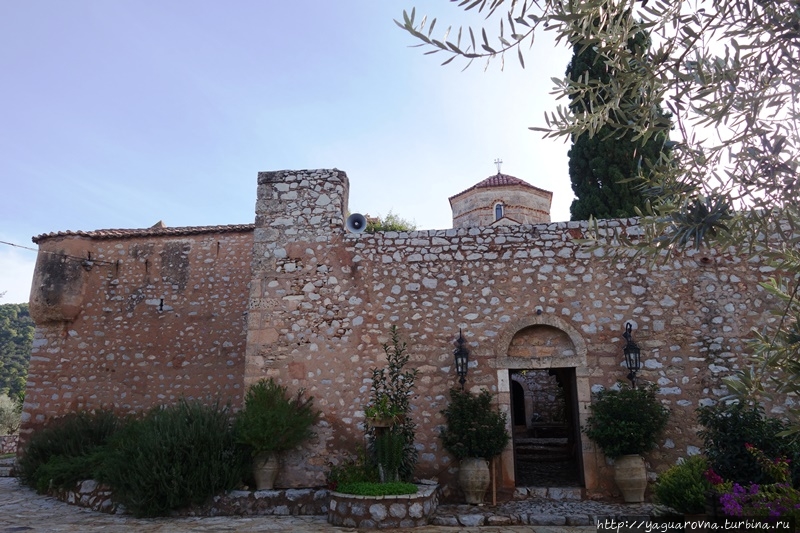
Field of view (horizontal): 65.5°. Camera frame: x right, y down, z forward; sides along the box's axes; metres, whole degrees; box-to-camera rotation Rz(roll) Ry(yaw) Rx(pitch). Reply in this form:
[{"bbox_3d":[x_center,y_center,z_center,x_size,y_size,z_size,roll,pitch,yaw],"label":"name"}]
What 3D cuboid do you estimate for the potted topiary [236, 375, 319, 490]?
[{"bbox_3d":[-2.142,2.959,11.019,1.420,1.864,1.300,-2,-15,6],"label":"potted topiary"}]

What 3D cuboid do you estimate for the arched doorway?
[{"bbox_3d":[2.565,2.468,11.399,1.750,3.078,0.500,-2,-15,6],"label":"arched doorway"}]

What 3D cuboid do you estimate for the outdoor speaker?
[{"bbox_3d":[-0.876,-0.863,12.605,0.371,0.369,0.380,-1,-6,2],"label":"outdoor speaker"}]

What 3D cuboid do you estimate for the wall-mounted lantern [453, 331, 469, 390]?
[{"bbox_3d":[1.118,1.706,11.399,0.280,1.088,0.330,-2,-15,6],"label":"wall-mounted lantern"}]

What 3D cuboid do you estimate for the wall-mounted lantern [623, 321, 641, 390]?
[{"bbox_3d":[4.122,1.589,11.095,0.280,1.129,0.330,-2,-15,6],"label":"wall-mounted lantern"}]

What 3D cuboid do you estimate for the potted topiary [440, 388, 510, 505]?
[{"bbox_3d":[1.269,3.042,10.617,1.170,1.841,1.150,-2,-15,6],"label":"potted topiary"}]

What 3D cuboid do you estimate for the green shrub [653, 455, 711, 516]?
[{"bbox_3d":[4.141,3.193,9.071,0.850,0.840,0.820,-3,-16,9],"label":"green shrub"}]

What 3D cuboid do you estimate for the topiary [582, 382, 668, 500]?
[{"bbox_3d":[3.736,2.914,10.376,1.320,1.875,1.250,-2,-15,6],"label":"topiary"}]

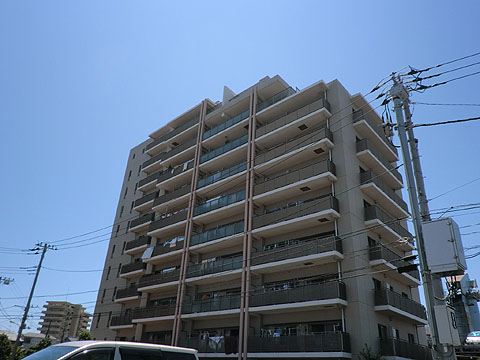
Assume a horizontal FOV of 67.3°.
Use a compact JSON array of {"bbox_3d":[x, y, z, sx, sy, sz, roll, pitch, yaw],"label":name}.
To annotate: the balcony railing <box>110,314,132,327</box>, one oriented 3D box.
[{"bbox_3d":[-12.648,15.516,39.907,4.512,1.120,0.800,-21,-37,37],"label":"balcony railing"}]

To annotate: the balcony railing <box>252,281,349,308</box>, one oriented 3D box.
[{"bbox_3d":[3.642,7.805,24.133,6.990,1.090,1.040,-21,-37,37],"label":"balcony railing"}]

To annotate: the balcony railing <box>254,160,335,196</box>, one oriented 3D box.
[{"bbox_3d":[4.088,0.193,28.323,6.990,1.090,1.040,-21,-37,37],"label":"balcony railing"}]

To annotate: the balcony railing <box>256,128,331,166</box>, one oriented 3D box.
[{"bbox_3d":[4.236,-2.344,29.720,6.990,1.090,1.040,-21,-37,37],"label":"balcony railing"}]

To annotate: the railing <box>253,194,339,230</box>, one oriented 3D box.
[{"bbox_3d":[3.959,2.788,26.899,7.050,1.050,1.130,-21,-37,37],"label":"railing"}]

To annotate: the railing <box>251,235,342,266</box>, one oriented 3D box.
[{"bbox_3d":[3.790,5.268,25.530,6.990,1.090,1.040,-21,-37,37],"label":"railing"}]

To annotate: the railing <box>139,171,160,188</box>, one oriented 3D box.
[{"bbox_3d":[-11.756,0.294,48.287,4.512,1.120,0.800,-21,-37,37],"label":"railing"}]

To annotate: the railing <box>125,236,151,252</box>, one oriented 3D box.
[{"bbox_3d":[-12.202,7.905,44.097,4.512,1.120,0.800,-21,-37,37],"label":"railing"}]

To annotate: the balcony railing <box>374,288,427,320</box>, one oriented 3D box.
[{"bbox_3d":[11.558,8.987,25.471,0.914,1.050,7.356,-21,-37,37],"label":"balcony railing"}]

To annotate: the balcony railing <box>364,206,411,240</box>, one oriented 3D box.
[{"bbox_3d":[11.850,3.910,28.261,0.914,1.050,7.356,-21,-37,37],"label":"balcony railing"}]

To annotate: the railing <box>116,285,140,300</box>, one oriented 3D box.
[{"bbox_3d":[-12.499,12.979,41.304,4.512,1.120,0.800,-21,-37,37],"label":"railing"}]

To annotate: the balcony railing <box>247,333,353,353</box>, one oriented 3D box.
[{"bbox_3d":[3.521,10.403,22.715,7.050,1.050,1.130,-21,-37,37],"label":"balcony railing"}]

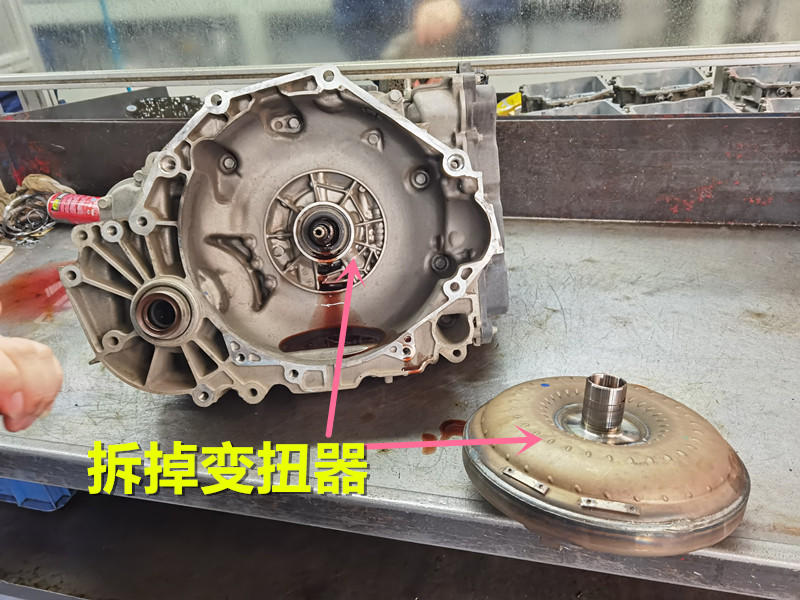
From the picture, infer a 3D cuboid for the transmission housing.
[{"bbox_3d":[-0.118,-0.092,0.850,0.495,0.380,0.350,-2,6,0],"label":"transmission housing"}]

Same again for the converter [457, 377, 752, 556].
[{"bbox_3d":[0.197,0.131,0.616,0.262,0.113,0.262,1,17,0],"label":"converter"}]

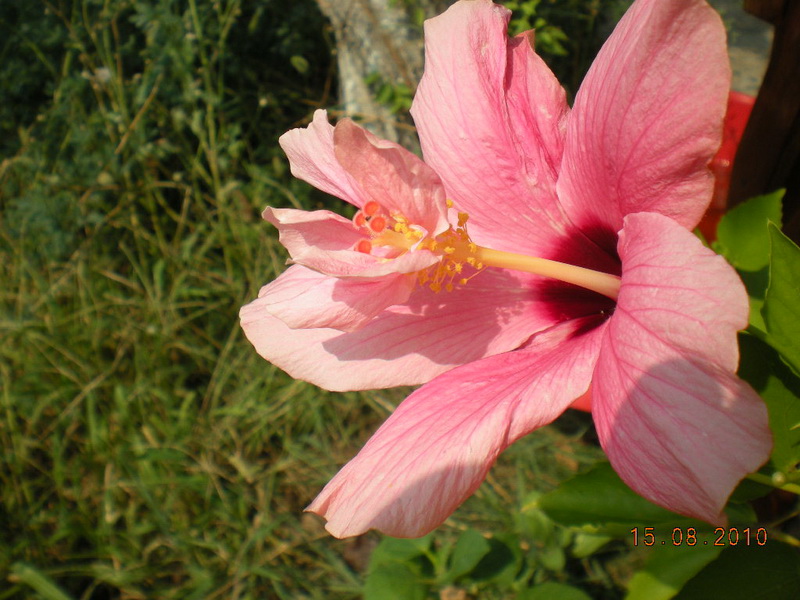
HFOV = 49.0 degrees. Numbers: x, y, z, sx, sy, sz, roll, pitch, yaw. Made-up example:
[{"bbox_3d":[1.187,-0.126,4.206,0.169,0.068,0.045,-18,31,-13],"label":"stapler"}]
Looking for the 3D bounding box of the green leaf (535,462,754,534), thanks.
[{"bbox_3d":[0.084,0.068,0.300,0.070,0.015,0.030,1,45,1],"label":"green leaf"}]

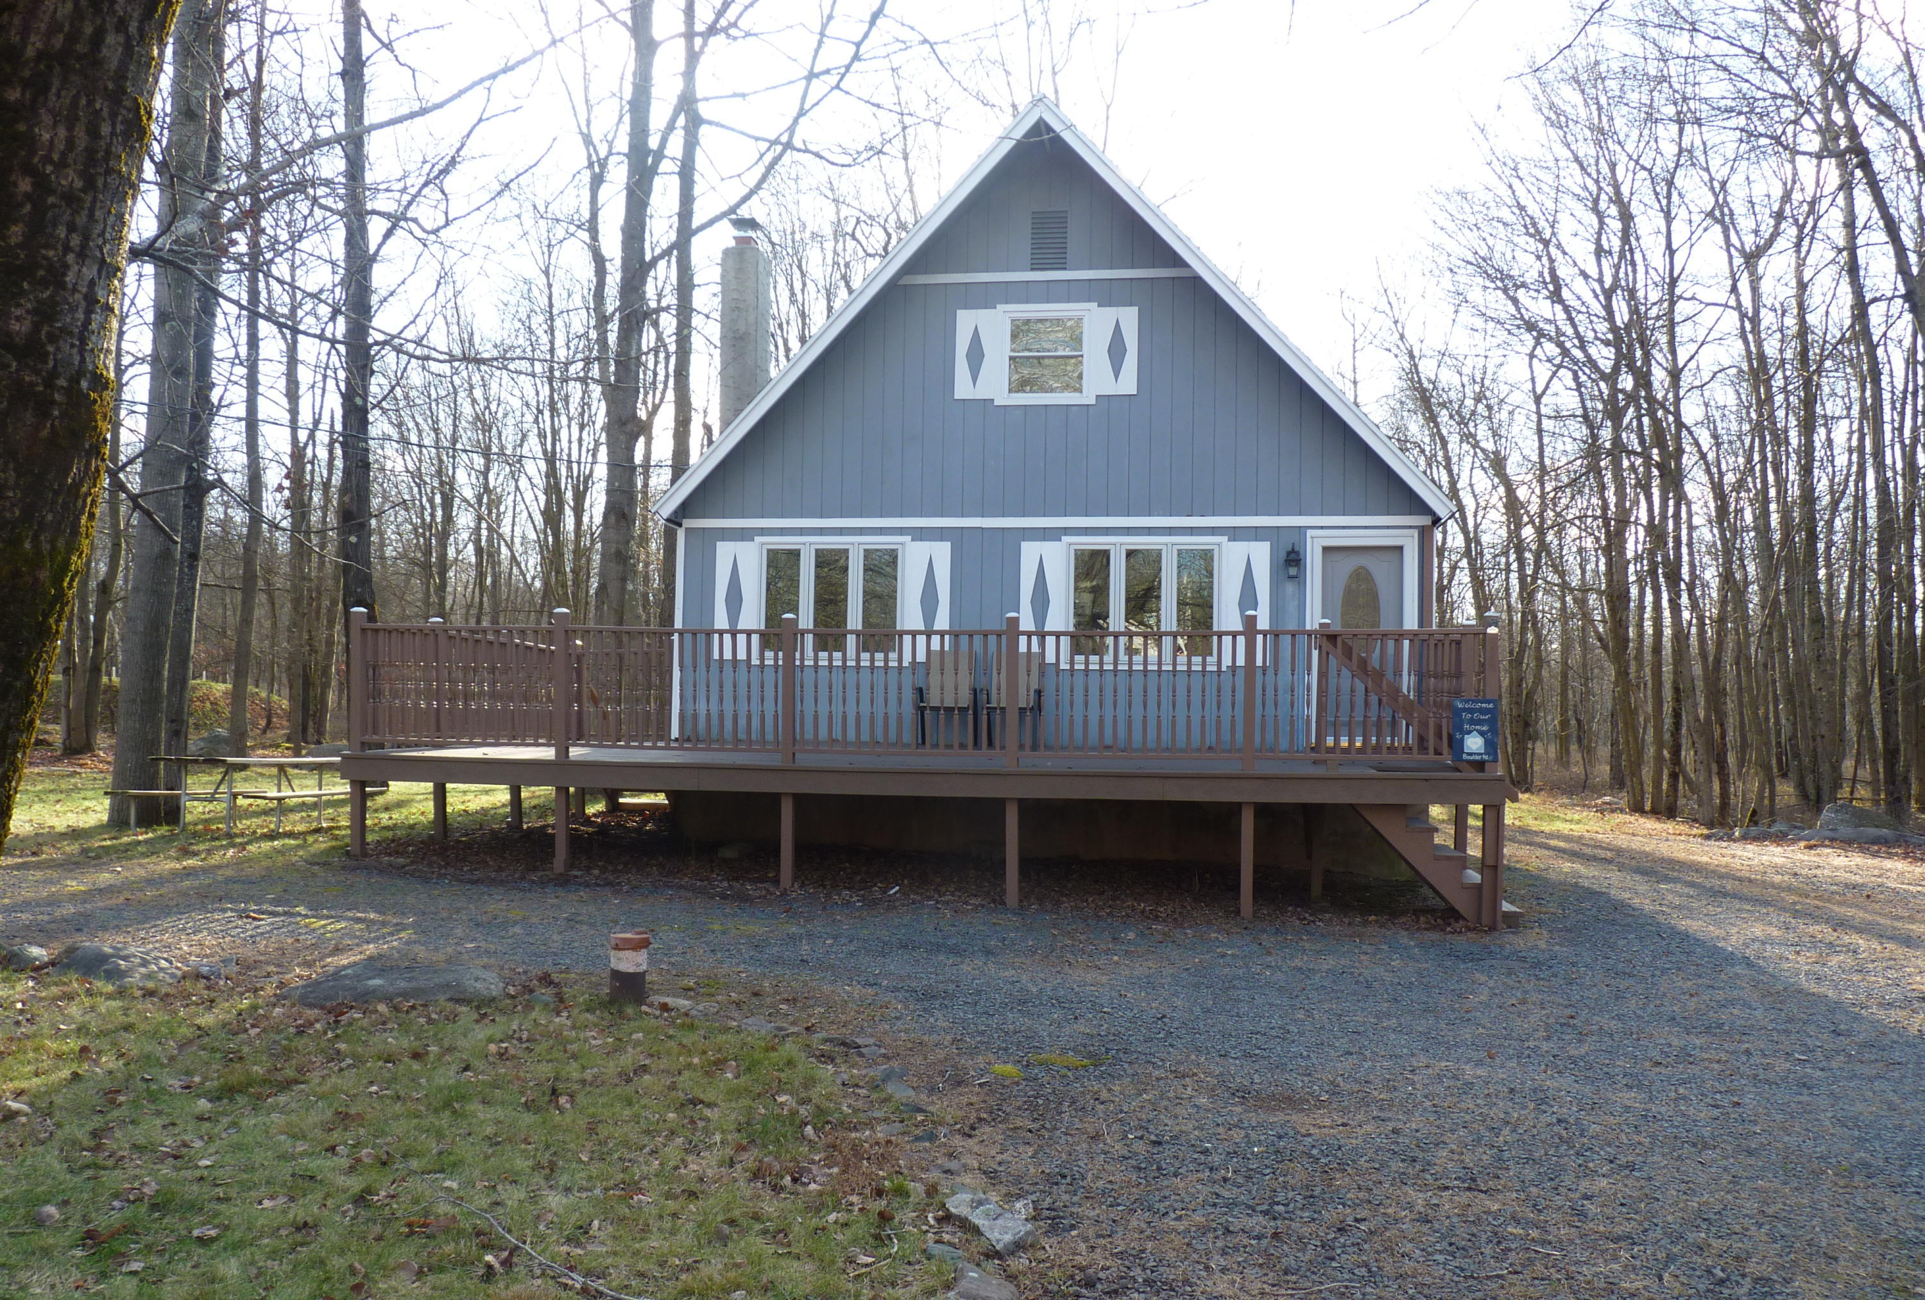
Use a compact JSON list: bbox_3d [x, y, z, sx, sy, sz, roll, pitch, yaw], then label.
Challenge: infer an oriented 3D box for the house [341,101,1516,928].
[{"bbox_3d":[0.589,-1.560,17.085,8.820,7.350,12.470,1,-2,9],"label":"house"}]

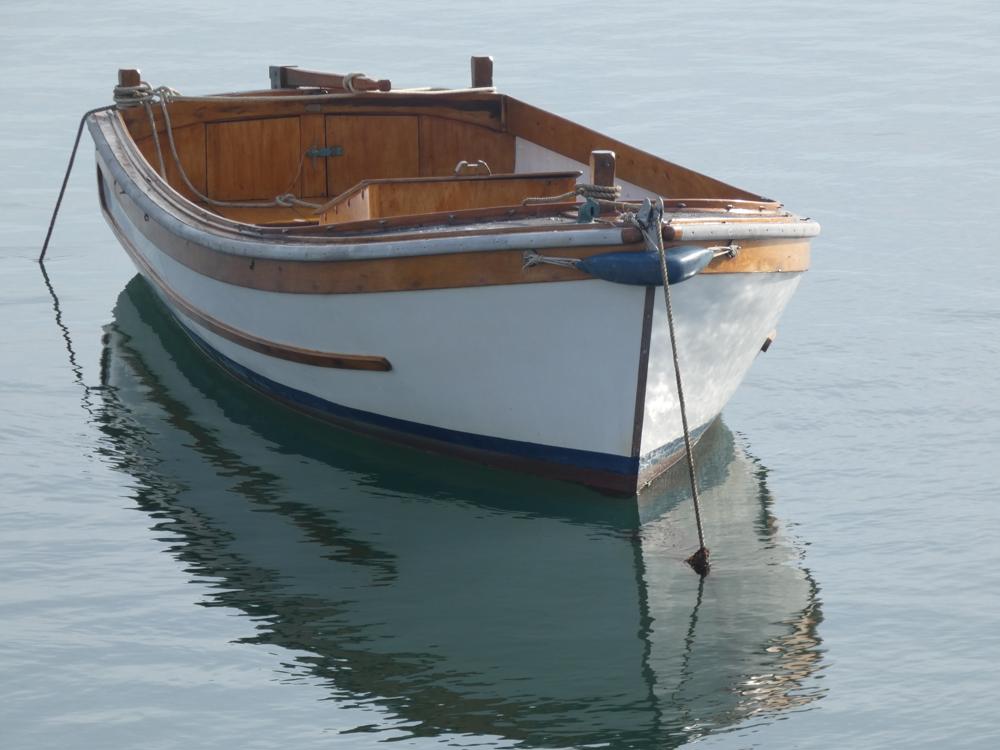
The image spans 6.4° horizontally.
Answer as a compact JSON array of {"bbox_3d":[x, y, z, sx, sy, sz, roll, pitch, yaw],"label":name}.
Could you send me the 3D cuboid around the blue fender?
[{"bbox_3d":[0.472,-0.354,29.162,0.473,0.126,0.121,-3,10,-17],"label":"blue fender"}]

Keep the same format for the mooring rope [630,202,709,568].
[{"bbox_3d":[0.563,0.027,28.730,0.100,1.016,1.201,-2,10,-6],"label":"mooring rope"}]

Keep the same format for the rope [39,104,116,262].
[{"bbox_3d":[-1.621,-0.737,34.347,0.333,0.666,0.327,-1,10,0],"label":"rope"}]

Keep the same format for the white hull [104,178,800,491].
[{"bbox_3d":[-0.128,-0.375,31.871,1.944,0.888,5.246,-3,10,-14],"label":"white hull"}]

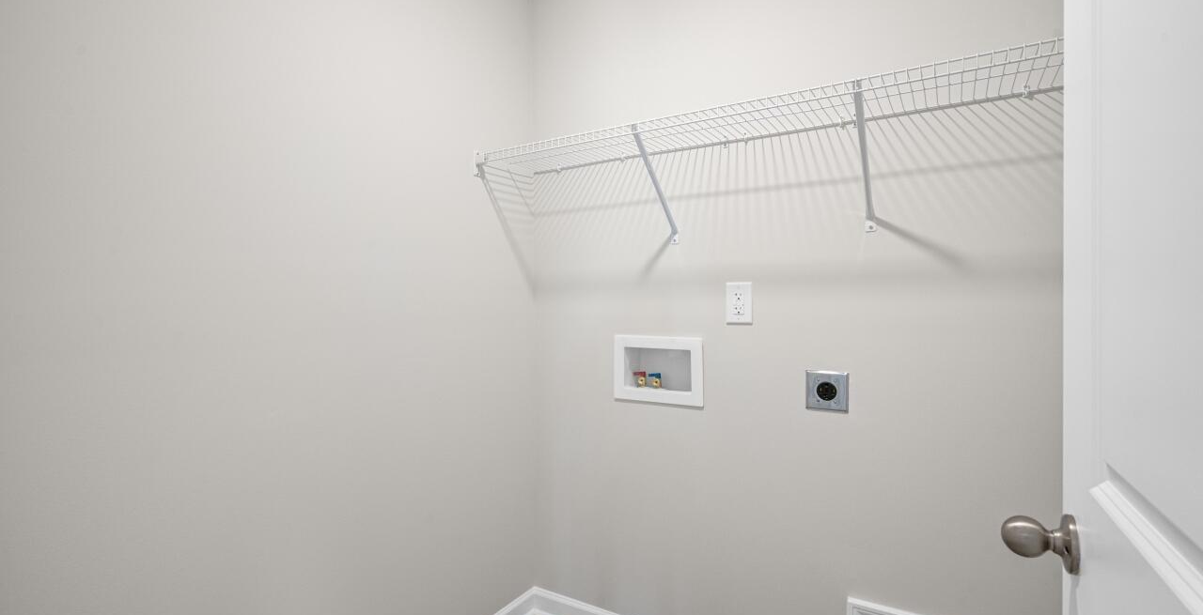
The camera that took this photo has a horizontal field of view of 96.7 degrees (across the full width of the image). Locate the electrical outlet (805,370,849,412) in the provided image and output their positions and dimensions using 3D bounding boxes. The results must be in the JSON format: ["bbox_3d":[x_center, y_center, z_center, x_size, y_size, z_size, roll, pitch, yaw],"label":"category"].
[{"bbox_3d":[0.640,0.237,1.512,0.114,0.114,0.008,0,0,31],"label":"electrical outlet"}]

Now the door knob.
[{"bbox_3d":[0.520,0.276,0.639,0.068,0.066,0.066,0,0,31],"label":"door knob"}]

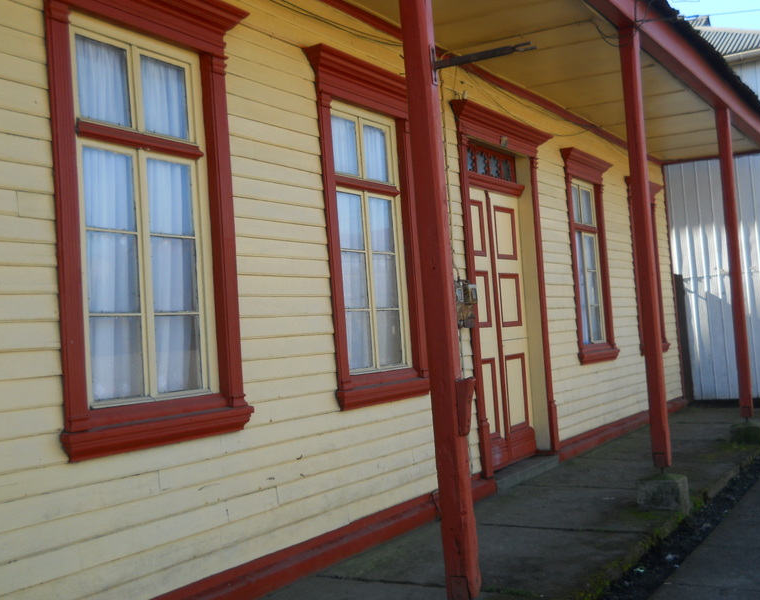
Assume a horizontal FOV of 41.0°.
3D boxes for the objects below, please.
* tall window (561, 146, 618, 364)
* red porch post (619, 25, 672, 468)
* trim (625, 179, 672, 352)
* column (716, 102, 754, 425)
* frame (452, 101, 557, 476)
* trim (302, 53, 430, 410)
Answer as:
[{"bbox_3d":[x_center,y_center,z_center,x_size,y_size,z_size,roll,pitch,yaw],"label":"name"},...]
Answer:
[{"bbox_3d":[2.259,-0.432,10.796,0.182,2.198,1.440,-5,-2,29],"label":"tall window"},{"bbox_3d":[1.921,-0.396,7.364,0.117,3.187,0.117,-5,-2,29],"label":"red porch post"},{"bbox_3d":[3.451,-0.420,12.952,0.182,2.179,1.408,-5,-2,29],"label":"trim"},{"bbox_3d":[3.668,-0.402,10.530,0.117,3.206,0.117,-5,-2,29],"label":"column"},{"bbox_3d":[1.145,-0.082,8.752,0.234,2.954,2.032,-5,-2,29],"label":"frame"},{"bbox_3d":[-0.026,-0.429,6.656,0.182,2.208,1.424,-5,-2,29],"label":"trim"}]

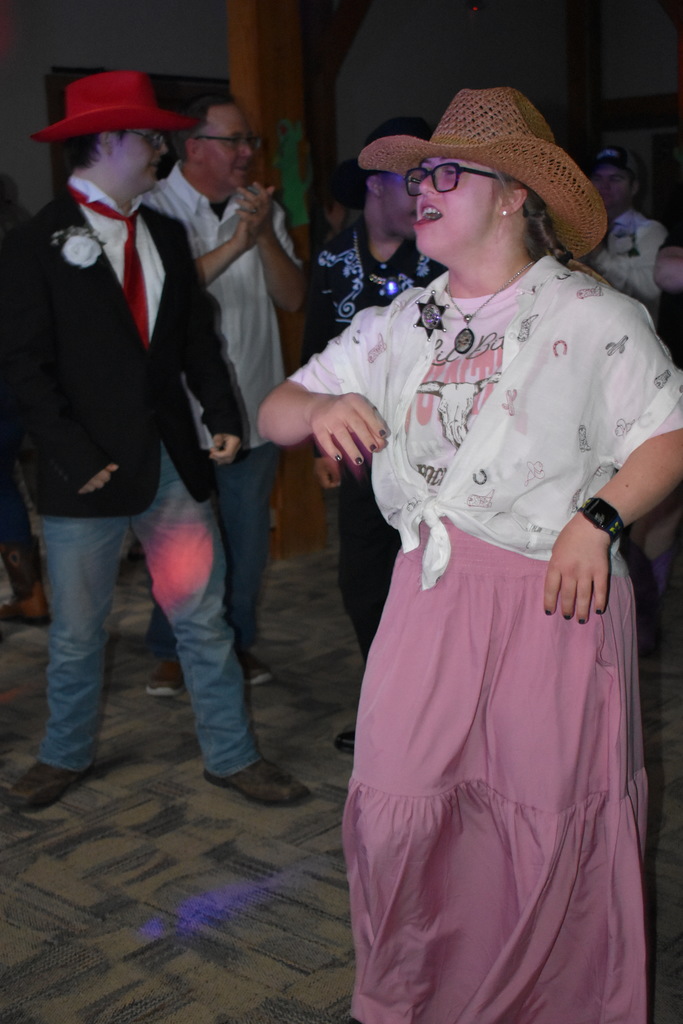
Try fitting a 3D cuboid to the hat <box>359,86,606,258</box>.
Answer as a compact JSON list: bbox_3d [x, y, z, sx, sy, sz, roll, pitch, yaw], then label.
[{"bbox_3d":[0.229,-0.541,2.060,0.395,0.175,0.340,15,-9,-31],"label":"hat"}]

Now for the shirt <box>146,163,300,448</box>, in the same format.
[{"bbox_3d":[-0.341,-0.593,3.880,0.500,0.800,0.350,-12,17,-39],"label":"shirt"}]

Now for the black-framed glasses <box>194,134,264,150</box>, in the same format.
[{"bbox_3d":[-0.317,-1.028,3.800,0.145,0.046,0.142,11,15,23],"label":"black-framed glasses"}]

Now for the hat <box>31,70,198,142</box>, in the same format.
[{"bbox_3d":[-0.521,-0.922,3.100,0.380,0.142,0.310,1,14,19],"label":"hat"}]

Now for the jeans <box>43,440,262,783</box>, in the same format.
[{"bbox_3d":[-0.506,0.195,3.398,0.480,0.880,0.350,-6,12,-20],"label":"jeans"}]

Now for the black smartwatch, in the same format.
[{"bbox_3d":[0.416,0.011,2.170,0.068,0.040,0.056,39,-10,23],"label":"black smartwatch"}]

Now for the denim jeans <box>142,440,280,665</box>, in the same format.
[{"bbox_3d":[-0.384,0.025,4.100,0.380,0.870,0.300,-8,12,-27],"label":"denim jeans"}]

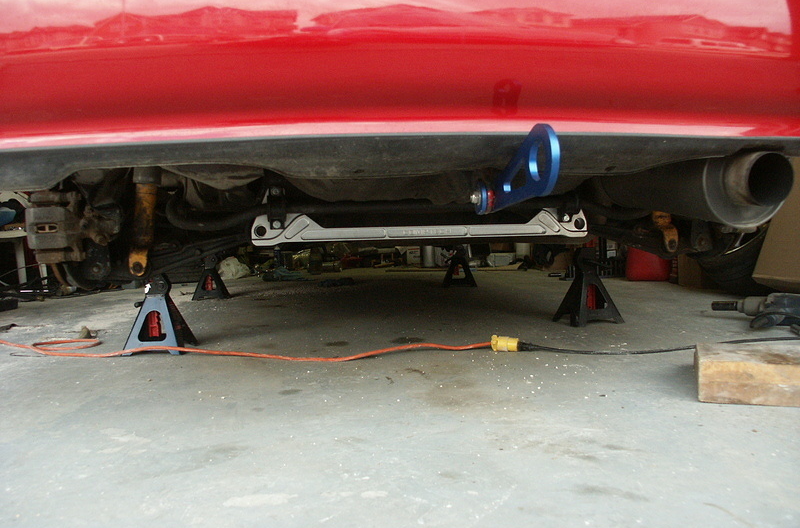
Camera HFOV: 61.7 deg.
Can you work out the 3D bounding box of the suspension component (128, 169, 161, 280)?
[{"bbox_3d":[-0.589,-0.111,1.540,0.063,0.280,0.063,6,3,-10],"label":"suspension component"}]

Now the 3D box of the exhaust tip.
[{"bbox_3d":[0.631,-0.147,1.189,0.093,0.093,0.080,-3,3,-11],"label":"exhaust tip"}]

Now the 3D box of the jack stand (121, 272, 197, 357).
[{"bbox_3d":[-0.790,0.159,2.210,0.190,0.260,0.168,-3,3,1],"label":"jack stand"}]

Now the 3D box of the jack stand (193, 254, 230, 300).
[{"bbox_3d":[-1.168,0.082,4.152,0.190,0.260,0.168,-2,3,8],"label":"jack stand"}]

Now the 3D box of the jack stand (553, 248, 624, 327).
[{"bbox_3d":[0.680,0.082,2.429,0.190,0.260,0.168,-3,3,-18],"label":"jack stand"}]

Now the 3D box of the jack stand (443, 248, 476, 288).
[{"bbox_3d":[0.378,0.010,4.197,0.190,0.260,0.168,-2,3,8],"label":"jack stand"}]

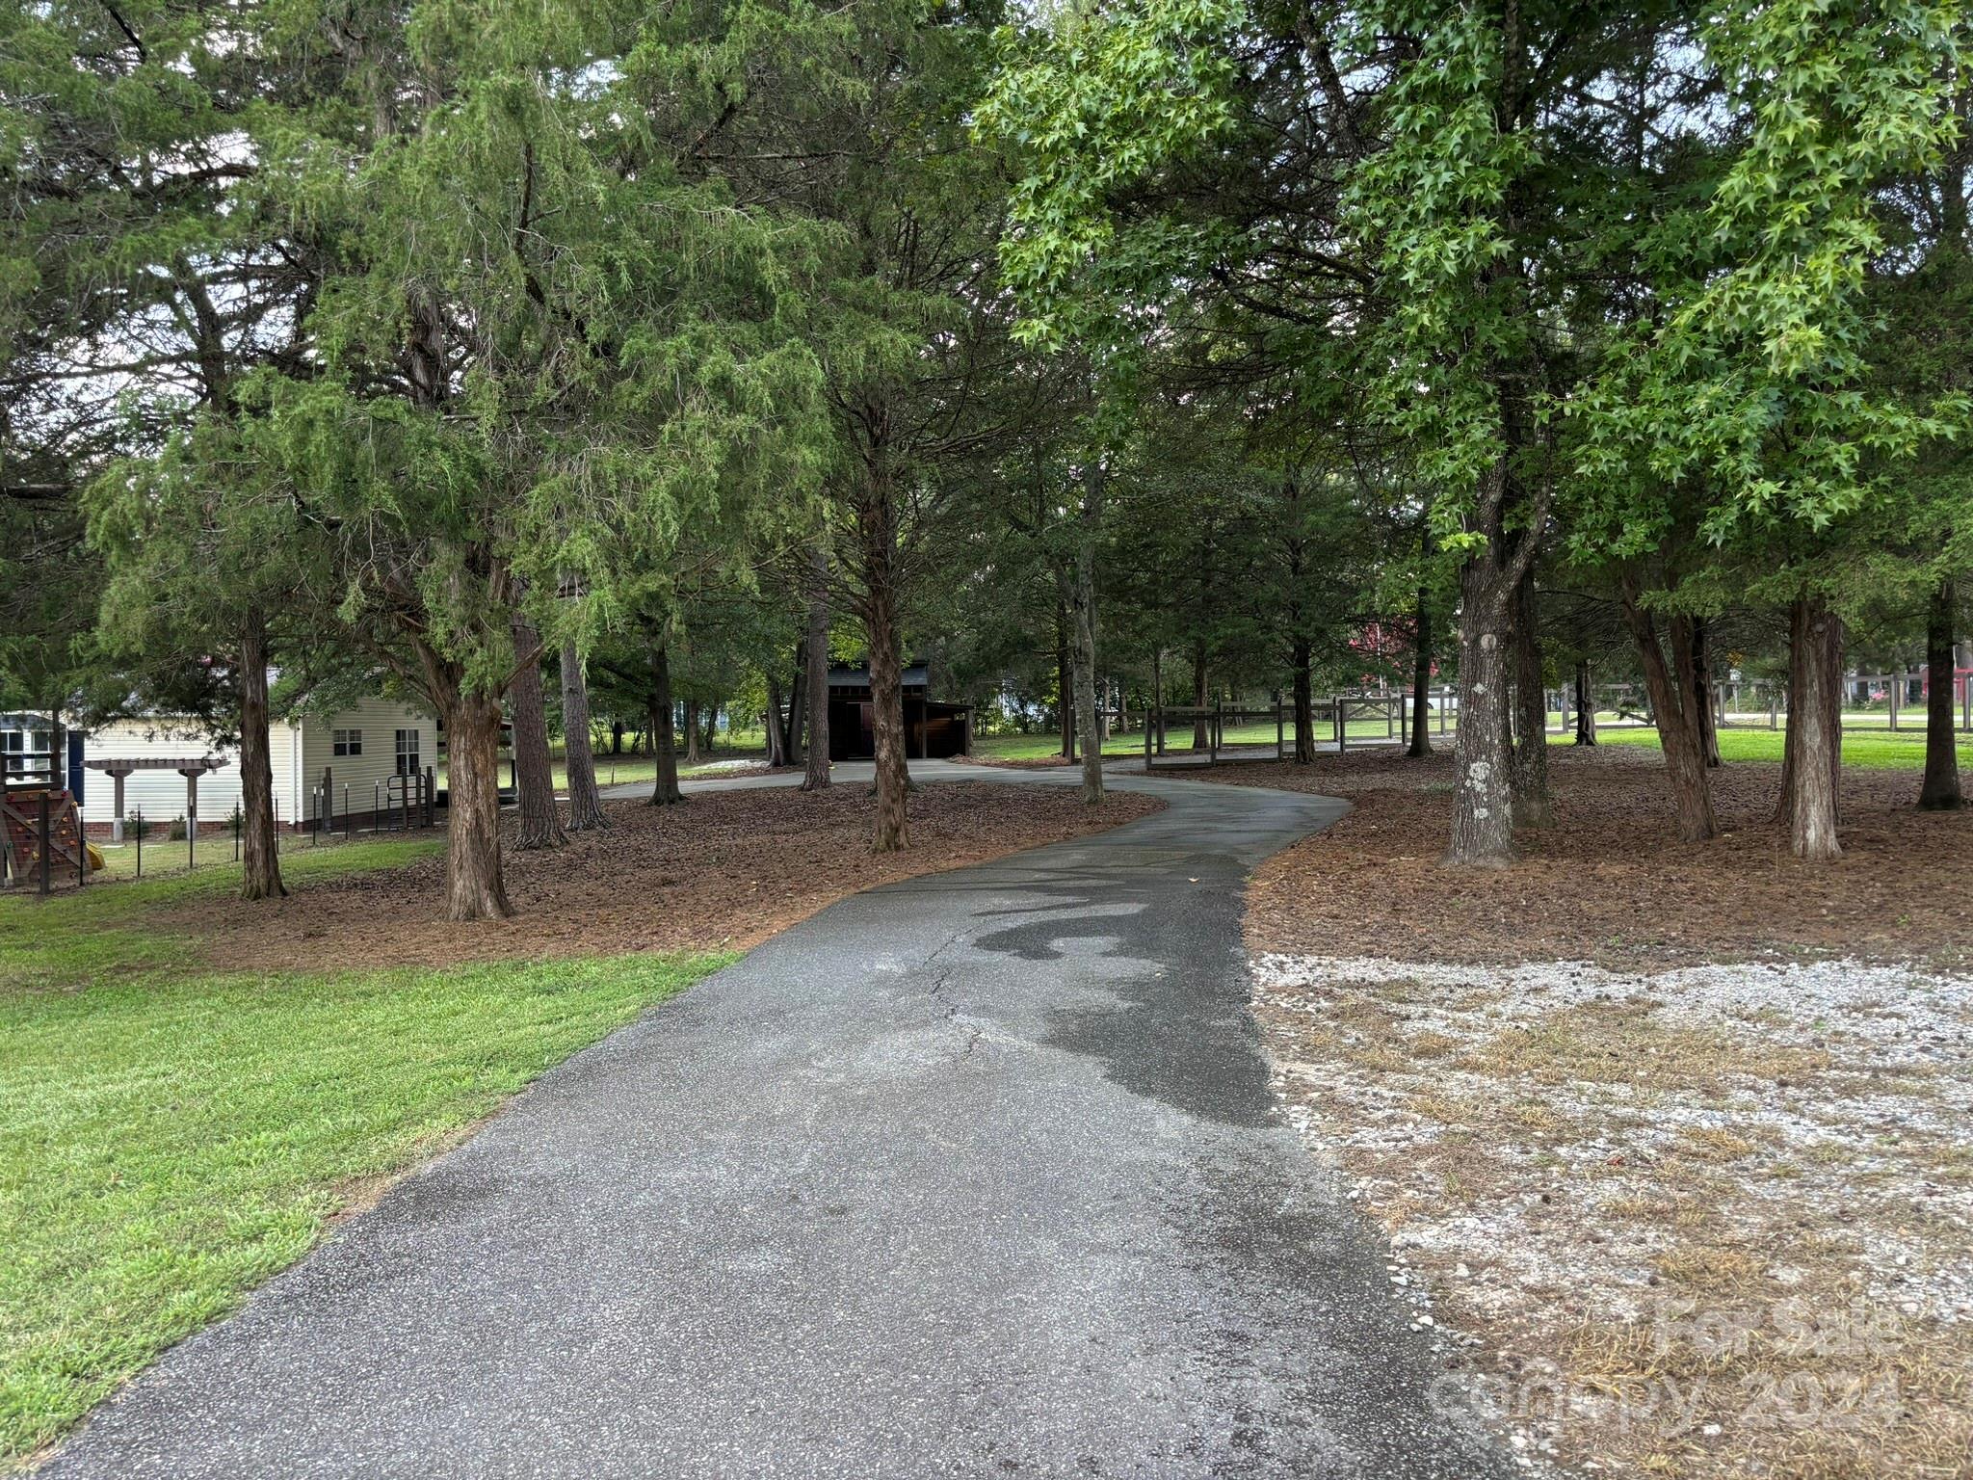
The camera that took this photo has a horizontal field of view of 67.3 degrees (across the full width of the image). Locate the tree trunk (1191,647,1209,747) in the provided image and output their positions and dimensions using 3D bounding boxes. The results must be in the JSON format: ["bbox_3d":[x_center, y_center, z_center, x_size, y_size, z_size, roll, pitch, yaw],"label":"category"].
[{"bbox_3d":[5.906,-1.130,41.000,0.486,2.815,0.420,0,0,0],"label":"tree trunk"}]

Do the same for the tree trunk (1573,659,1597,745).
[{"bbox_3d":[14.345,-0.905,35.500,0.591,2.068,0.532,0,1,0],"label":"tree trunk"}]

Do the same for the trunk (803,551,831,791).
[{"bbox_3d":[-3.645,-1.481,32.000,0.599,5.192,0.569,0,1,0],"label":"trunk"}]

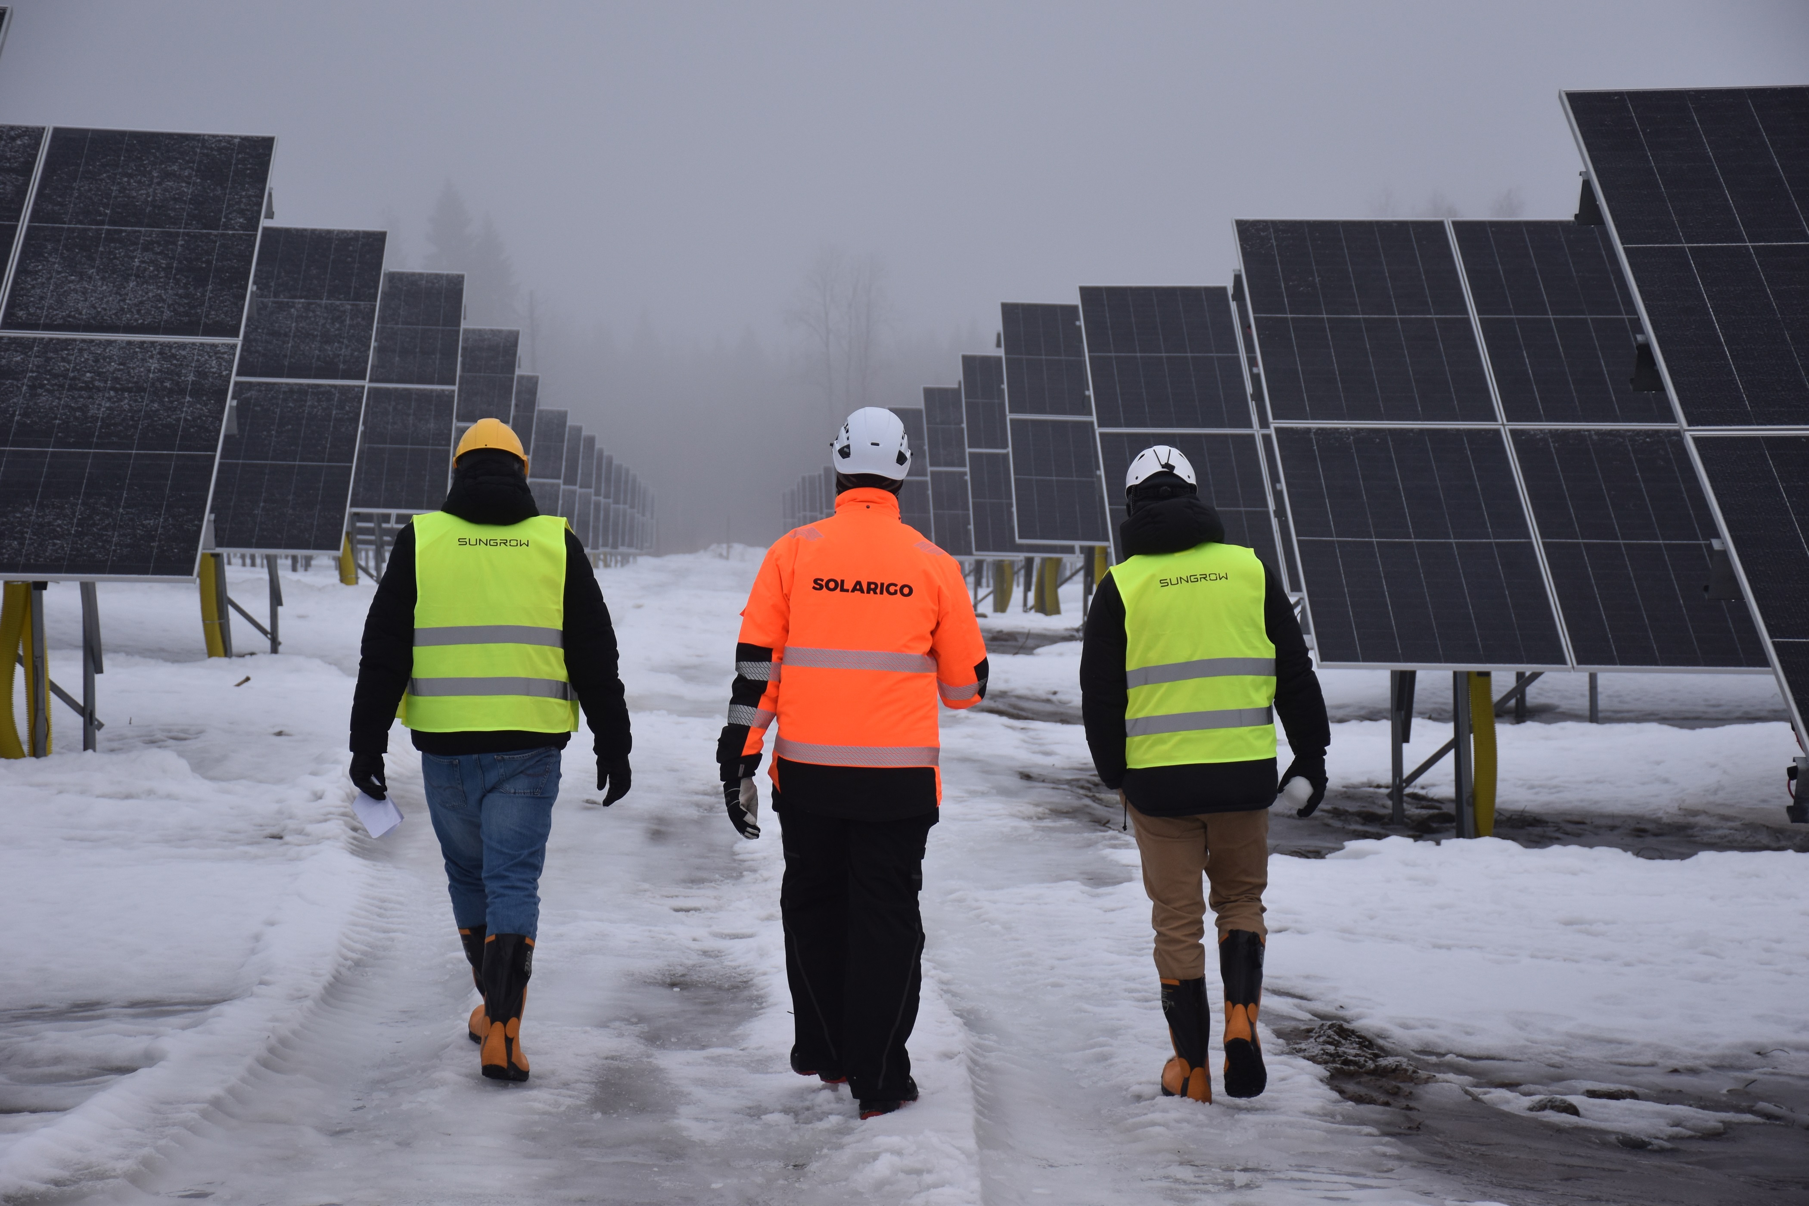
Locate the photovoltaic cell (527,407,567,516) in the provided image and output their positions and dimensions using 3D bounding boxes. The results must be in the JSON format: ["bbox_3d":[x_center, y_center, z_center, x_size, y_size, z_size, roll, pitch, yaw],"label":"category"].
[{"bbox_3d":[-5.841,-1.910,72.189,1.150,0.060,4.580,1,31,-2],"label":"photovoltaic cell"}]

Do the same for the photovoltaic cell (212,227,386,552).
[{"bbox_3d":[-4.205,-1.494,31.407,1.150,0.060,4.580,1,31,-2],"label":"photovoltaic cell"}]

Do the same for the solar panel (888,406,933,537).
[{"bbox_3d":[0.376,-1.852,70.262,1.150,0.060,4.580,1,31,-2],"label":"solar panel"}]

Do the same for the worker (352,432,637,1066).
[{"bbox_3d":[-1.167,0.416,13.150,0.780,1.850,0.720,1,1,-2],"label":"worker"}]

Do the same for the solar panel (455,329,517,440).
[{"bbox_3d":[-4.869,-1.951,51.086,1.150,0.060,4.580,1,31,-2],"label":"solar panel"}]

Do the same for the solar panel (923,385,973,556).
[{"bbox_3d":[0.875,-1.717,60.432,1.150,0.060,4.580,1,31,-2],"label":"solar panel"}]

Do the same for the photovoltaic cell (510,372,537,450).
[{"bbox_3d":[-5.404,-1.913,60.803,1.150,0.060,4.580,1,31,-2],"label":"photovoltaic cell"}]

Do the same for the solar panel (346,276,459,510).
[{"bbox_3d":[-4.682,-1.962,42.342,1.150,0.060,4.580,1,31,-2],"label":"solar panel"}]

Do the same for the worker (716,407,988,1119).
[{"bbox_3d":[-0.142,0.429,12.550,0.720,1.890,0.680,1,1,-2],"label":"worker"}]

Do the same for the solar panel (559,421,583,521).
[{"bbox_3d":[-6.316,-2.058,82.541,1.150,0.060,4.580,1,31,-2],"label":"solar panel"}]

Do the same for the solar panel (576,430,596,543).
[{"bbox_3d":[-6.620,-2.190,90.870,1.150,0.060,4.580,1,31,-2],"label":"solar panel"}]

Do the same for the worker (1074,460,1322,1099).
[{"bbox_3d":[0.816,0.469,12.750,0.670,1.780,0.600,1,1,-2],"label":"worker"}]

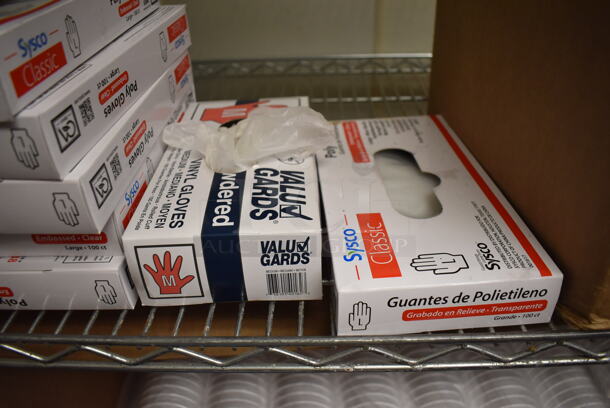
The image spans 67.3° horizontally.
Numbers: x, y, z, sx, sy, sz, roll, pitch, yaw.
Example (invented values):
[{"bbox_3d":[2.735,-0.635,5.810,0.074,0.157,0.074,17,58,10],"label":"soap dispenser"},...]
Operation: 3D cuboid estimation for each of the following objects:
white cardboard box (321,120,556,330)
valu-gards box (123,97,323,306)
[{"bbox_3d":[0.082,-0.005,0.385,0.135,0.038,0.250,-3,33,-1],"label":"white cardboard box"},{"bbox_3d":[-0.054,-0.020,0.394,0.123,0.062,0.231,-2,33,-1],"label":"valu-gards box"}]

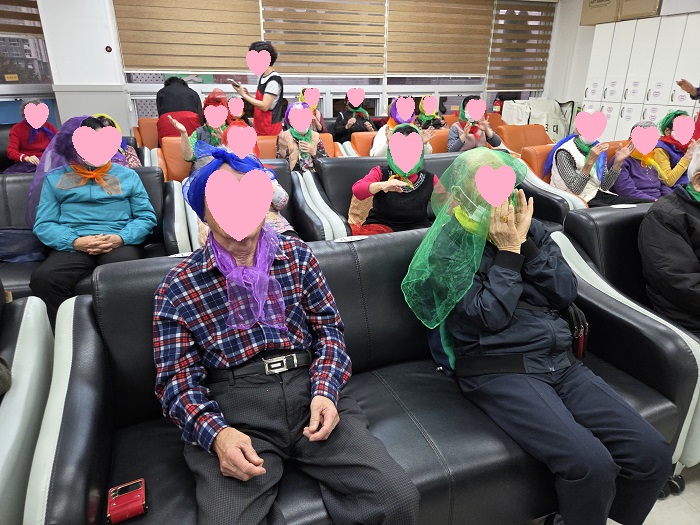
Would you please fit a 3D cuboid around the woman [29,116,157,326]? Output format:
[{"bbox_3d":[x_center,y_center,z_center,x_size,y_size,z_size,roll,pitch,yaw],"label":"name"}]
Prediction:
[{"bbox_3d":[-1.203,-0.117,2.202,0.580,1.053,0.700,-7,22,-19],"label":"woman"}]

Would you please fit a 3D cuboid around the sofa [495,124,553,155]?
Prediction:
[{"bbox_3d":[2.245,-1.277,5.769,0.800,0.772,0.740,-7,22,-19],"label":"sofa"}]

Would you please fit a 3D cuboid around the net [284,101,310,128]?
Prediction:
[{"bbox_3d":[-0.454,-1.303,4.096,0.220,0.250,0.240,-11,24,-29],"label":"net"}]

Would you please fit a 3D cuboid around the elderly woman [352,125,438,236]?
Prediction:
[{"bbox_3d":[0.367,-0.291,2.769,0.540,1.002,0.700,-7,22,-19],"label":"elderly woman"}]

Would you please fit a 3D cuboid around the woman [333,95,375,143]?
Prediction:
[{"bbox_3d":[0.125,-1.567,5.976,0.500,1.130,0.700,-7,22,-19],"label":"woman"}]

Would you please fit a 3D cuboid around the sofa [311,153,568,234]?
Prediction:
[{"bbox_3d":[0.595,-0.283,3.093,1.677,0.772,0.740,-7,22,-19],"label":"sofa"}]

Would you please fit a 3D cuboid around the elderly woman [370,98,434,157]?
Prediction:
[{"bbox_3d":[0.571,-0.967,4.408,0.520,1.116,0.700,-7,22,-19],"label":"elderly woman"}]

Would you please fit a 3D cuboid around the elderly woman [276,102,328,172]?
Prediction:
[{"bbox_3d":[-0.352,-0.831,4.087,0.500,1.075,0.700,-9,23,-24],"label":"elderly woman"}]

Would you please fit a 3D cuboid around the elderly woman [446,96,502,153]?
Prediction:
[{"bbox_3d":[1.333,-1.086,4.727,0.520,1.125,0.700,-9,23,-24],"label":"elderly woman"}]

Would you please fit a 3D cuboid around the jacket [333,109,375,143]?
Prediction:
[{"bbox_3d":[0.077,-1.722,6.126,0.500,0.580,0.340,-7,22,-19],"label":"jacket"}]

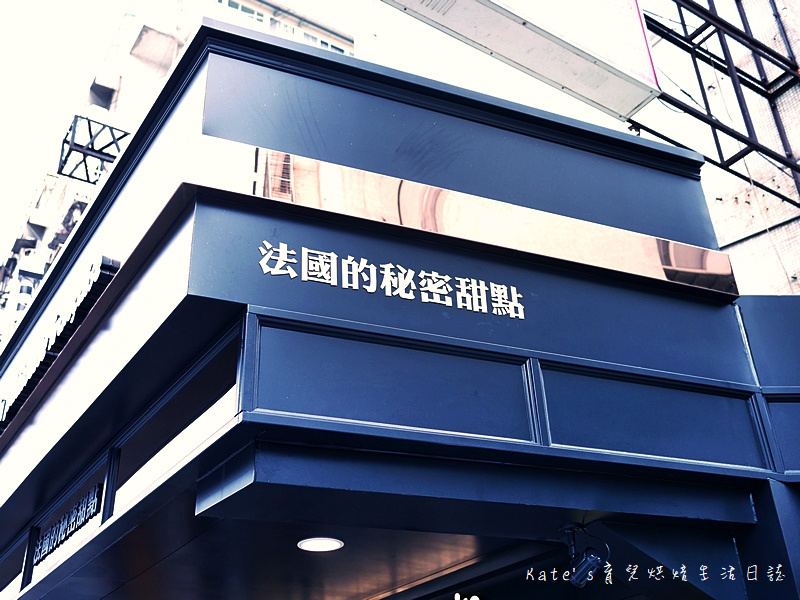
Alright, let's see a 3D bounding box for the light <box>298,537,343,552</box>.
[{"bbox_3d":[-0.298,0.918,3.485,0.178,0.030,0.178,-3,-29,-1],"label":"light"}]

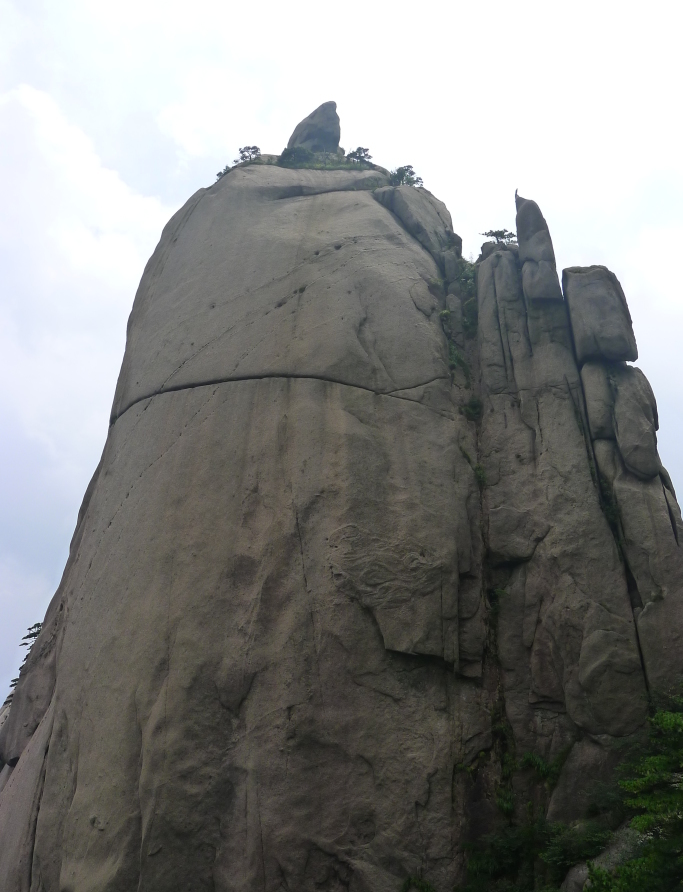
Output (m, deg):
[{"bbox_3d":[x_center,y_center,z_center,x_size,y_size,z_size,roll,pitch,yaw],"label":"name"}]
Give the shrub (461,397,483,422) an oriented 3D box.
[{"bbox_3d":[8.569,-2.406,45.000,1.450,1.600,1.300,0,-25,0],"label":"shrub"}]

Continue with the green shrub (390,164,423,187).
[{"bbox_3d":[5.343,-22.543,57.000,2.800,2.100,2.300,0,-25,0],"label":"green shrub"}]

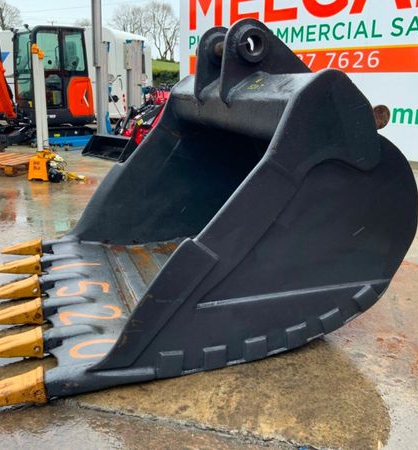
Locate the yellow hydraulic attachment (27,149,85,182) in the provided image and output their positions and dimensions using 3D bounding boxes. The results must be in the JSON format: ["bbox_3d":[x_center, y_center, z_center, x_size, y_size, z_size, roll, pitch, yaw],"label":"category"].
[{"bbox_3d":[-1.780,-0.717,5.889,0.600,0.340,0.300,3,17,10],"label":"yellow hydraulic attachment"}]

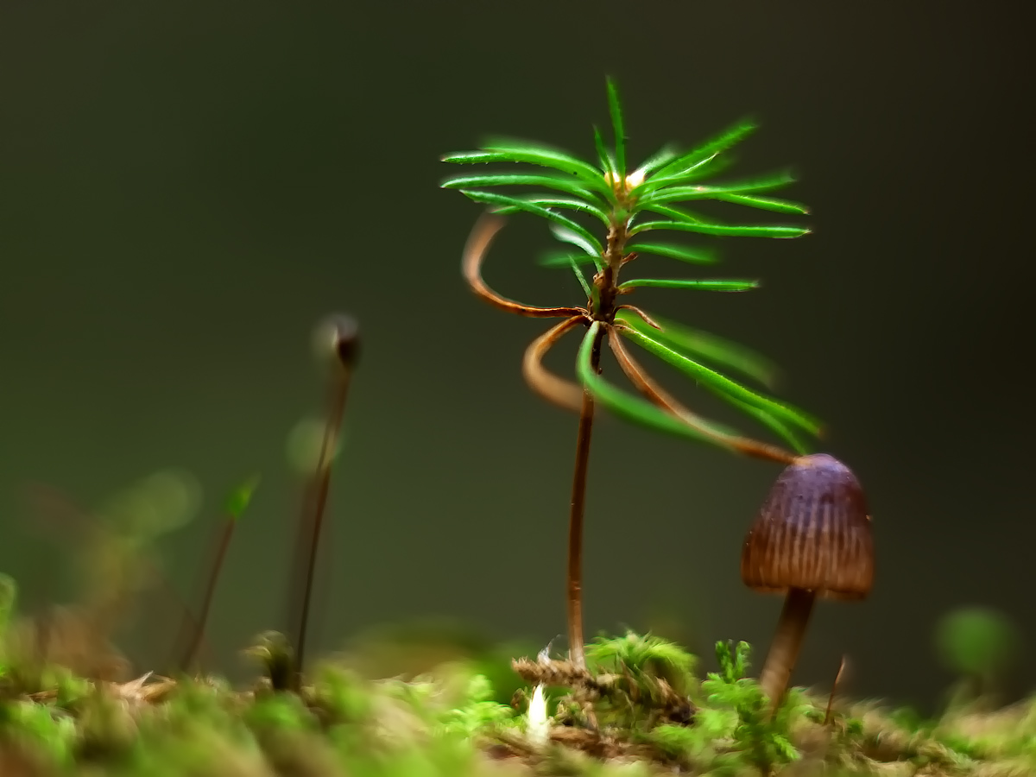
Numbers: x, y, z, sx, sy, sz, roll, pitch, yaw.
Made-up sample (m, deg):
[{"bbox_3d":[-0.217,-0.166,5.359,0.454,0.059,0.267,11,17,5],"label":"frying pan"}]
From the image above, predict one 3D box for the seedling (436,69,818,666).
[{"bbox_3d":[0.009,-0.001,0.335,0.030,0.046,0.027,0,2,0],"label":"seedling"}]

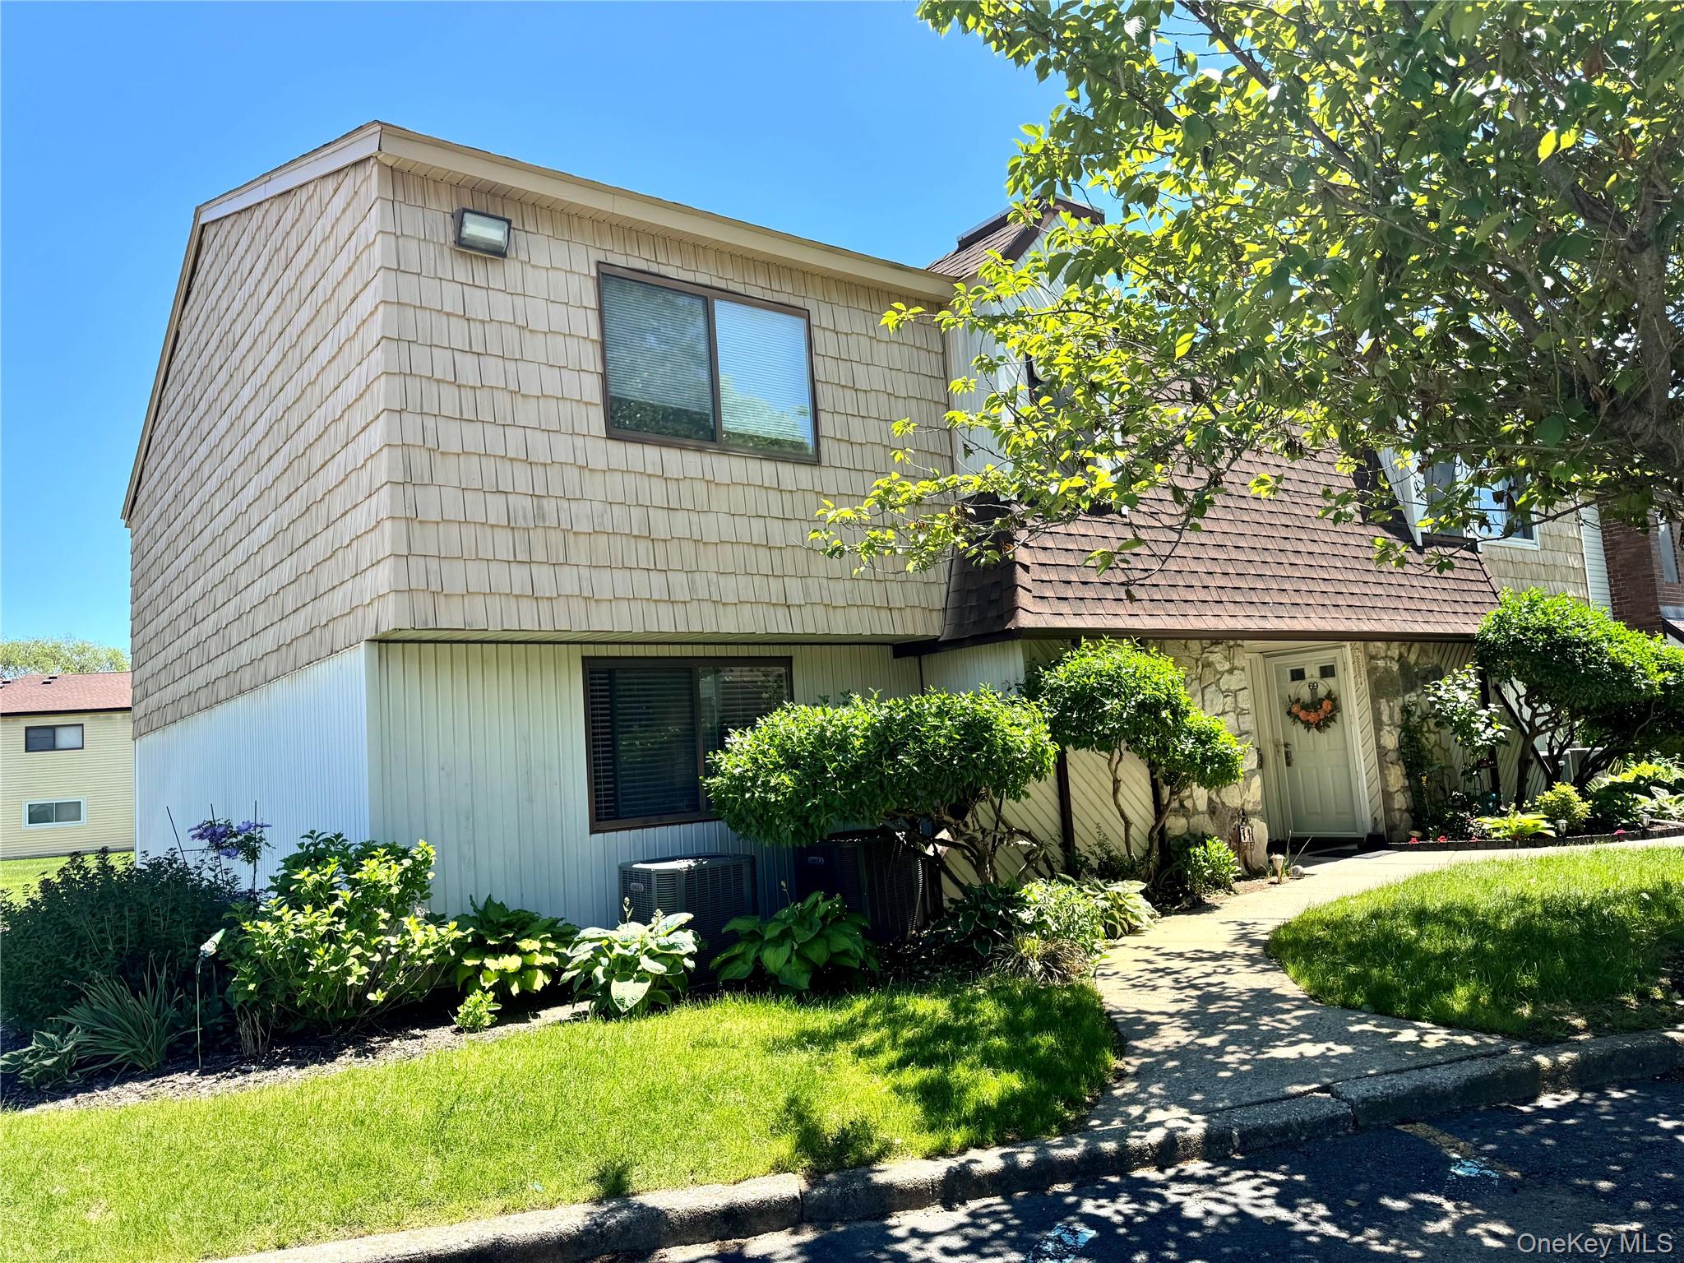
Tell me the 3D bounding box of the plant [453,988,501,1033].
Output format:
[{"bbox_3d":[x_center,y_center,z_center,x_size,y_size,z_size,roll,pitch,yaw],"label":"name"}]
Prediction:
[{"bbox_3d":[-2.044,2.096,6.524,0.260,0.220,0.250,1,-8,-38],"label":"plant"}]

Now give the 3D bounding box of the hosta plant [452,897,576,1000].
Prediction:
[{"bbox_3d":[-2.053,2.000,7.289,0.730,0.560,0.680,1,-8,-38],"label":"hosta plant"}]

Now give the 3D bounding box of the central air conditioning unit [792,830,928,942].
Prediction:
[{"bbox_3d":[0.154,1.843,8.366,0.768,0.758,0.768,1,-8,-38],"label":"central air conditioning unit"}]

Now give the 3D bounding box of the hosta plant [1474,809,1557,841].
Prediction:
[{"bbox_3d":[6.592,1.887,11.450,0.707,0.283,0.707,1,-8,-38],"label":"hosta plant"}]

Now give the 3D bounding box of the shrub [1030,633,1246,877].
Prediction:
[{"bbox_3d":[2.326,1.101,8.966,1.818,2.050,1.313,1,-8,-38],"label":"shrub"}]

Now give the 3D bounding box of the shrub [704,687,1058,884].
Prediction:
[{"bbox_3d":[0.381,1.258,7.760,2.626,1.752,1.364,1,-8,-38],"label":"shrub"}]

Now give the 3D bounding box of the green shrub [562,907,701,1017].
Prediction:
[{"bbox_3d":[-1.257,1.900,6.825,0.760,0.560,0.720,-4,-6,0],"label":"green shrub"}]

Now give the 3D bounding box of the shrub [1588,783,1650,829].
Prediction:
[{"bbox_3d":[7.760,1.739,11.680,0.535,0.460,0.535,1,-8,-38],"label":"shrub"}]

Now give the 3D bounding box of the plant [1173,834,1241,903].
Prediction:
[{"bbox_3d":[3.068,1.972,9.858,0.510,0.480,0.490,1,-8,-38],"label":"plant"}]

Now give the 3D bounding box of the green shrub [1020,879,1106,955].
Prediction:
[{"bbox_3d":[1.481,1.896,7.906,0.580,0.430,0.550,1,-8,-38],"label":"green shrub"}]

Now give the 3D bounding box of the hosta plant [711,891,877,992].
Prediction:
[{"bbox_3d":[-0.290,1.866,7.131,1.010,0.505,0.959,-4,-6,0],"label":"hosta plant"}]

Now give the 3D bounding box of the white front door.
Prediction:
[{"bbox_3d":[5.486,1.355,13.560,0.070,2.050,0.840,1,-8,-38],"label":"white front door"}]

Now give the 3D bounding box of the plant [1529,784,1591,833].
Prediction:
[{"bbox_3d":[7.517,1.854,12.261,0.570,0.460,0.550,1,-8,-38],"label":"plant"}]

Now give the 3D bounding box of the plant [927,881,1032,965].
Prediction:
[{"bbox_3d":[0.886,1.859,7.513,0.667,0.455,0.667,-4,-6,0],"label":"plant"}]

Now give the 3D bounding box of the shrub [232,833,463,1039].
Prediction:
[{"bbox_3d":[-2.990,1.825,7.000,1.270,1.000,1.100,1,-8,-38],"label":"shrub"}]

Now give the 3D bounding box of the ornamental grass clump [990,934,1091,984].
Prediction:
[{"bbox_3d":[1.133,1.875,6.707,0.586,0.232,0.566,-4,-6,0],"label":"ornamental grass clump"}]

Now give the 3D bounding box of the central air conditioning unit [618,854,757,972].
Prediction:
[{"bbox_3d":[-0.977,1.854,7.565,0.717,0.722,0.717,1,-8,-38],"label":"central air conditioning unit"}]

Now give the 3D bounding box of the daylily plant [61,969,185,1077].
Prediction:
[{"bbox_3d":[-3.810,2.049,6.209,0.620,0.524,0.600,0,-8,-32],"label":"daylily plant"}]

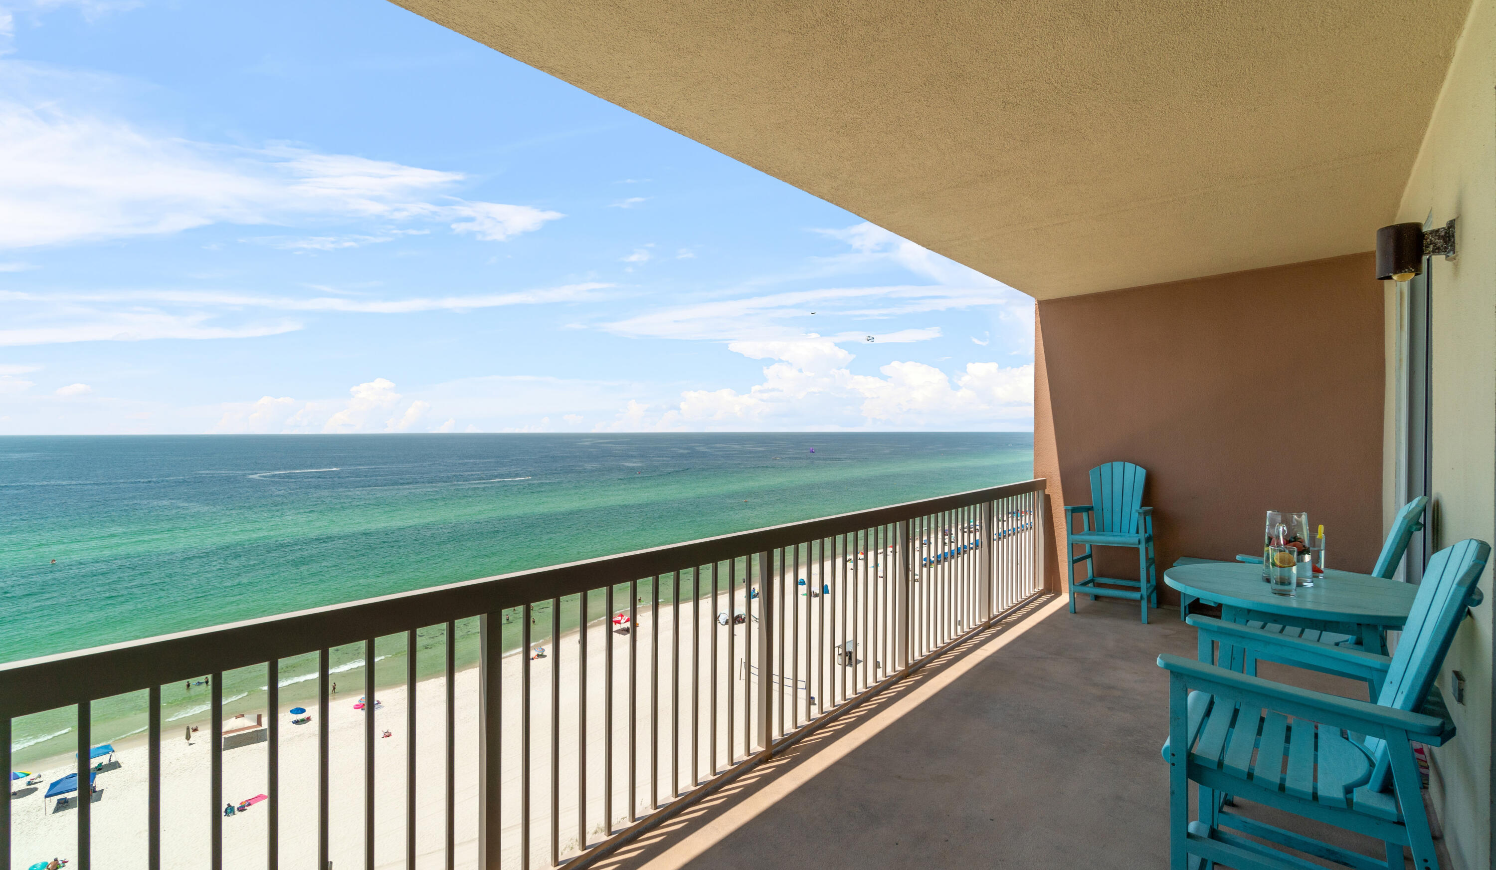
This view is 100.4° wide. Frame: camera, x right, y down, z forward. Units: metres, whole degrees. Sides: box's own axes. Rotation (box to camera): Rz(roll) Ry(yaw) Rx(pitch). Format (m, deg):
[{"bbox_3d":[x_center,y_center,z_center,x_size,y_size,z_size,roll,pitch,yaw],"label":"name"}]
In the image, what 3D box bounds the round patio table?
[{"bbox_3d":[1.935,1.014,2.171,0.776,0.980,0.776,-1,0,43],"label":"round patio table"}]

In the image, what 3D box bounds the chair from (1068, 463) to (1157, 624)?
[{"bbox_3d":[3.109,0.867,5.309,0.610,1.262,0.630,-1,0,39],"label":"chair"}]

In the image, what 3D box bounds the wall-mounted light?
[{"bbox_3d":[2.307,-0.639,2.154,0.188,0.184,0.122,0,1,43],"label":"wall-mounted light"}]

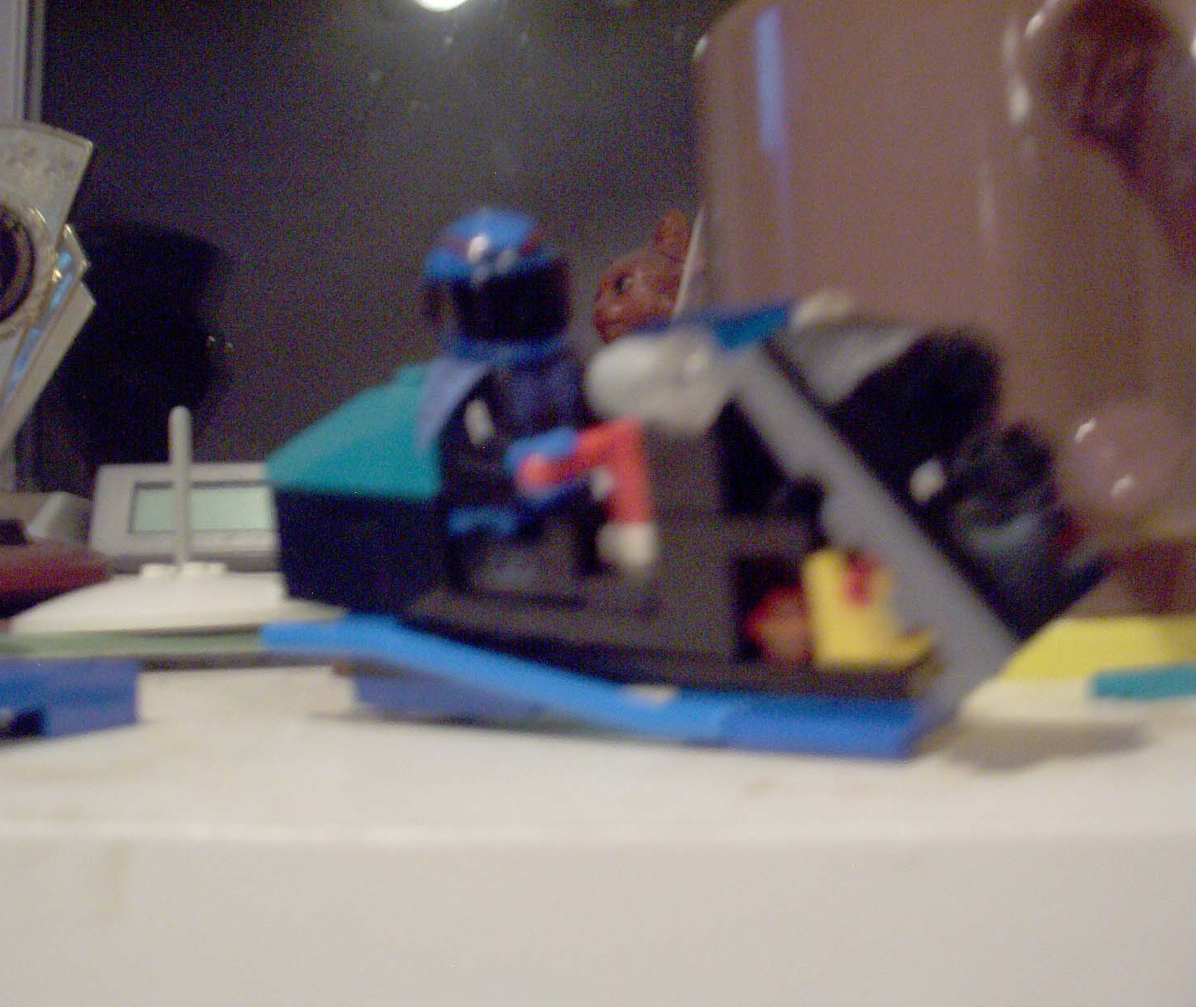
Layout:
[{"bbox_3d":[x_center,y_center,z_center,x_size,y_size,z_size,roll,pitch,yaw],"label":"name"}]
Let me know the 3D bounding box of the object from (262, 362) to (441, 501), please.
[{"bbox_3d":[-0.022,-0.007,0.140,0.016,0.011,0.016,2,8,-15],"label":"object"}]

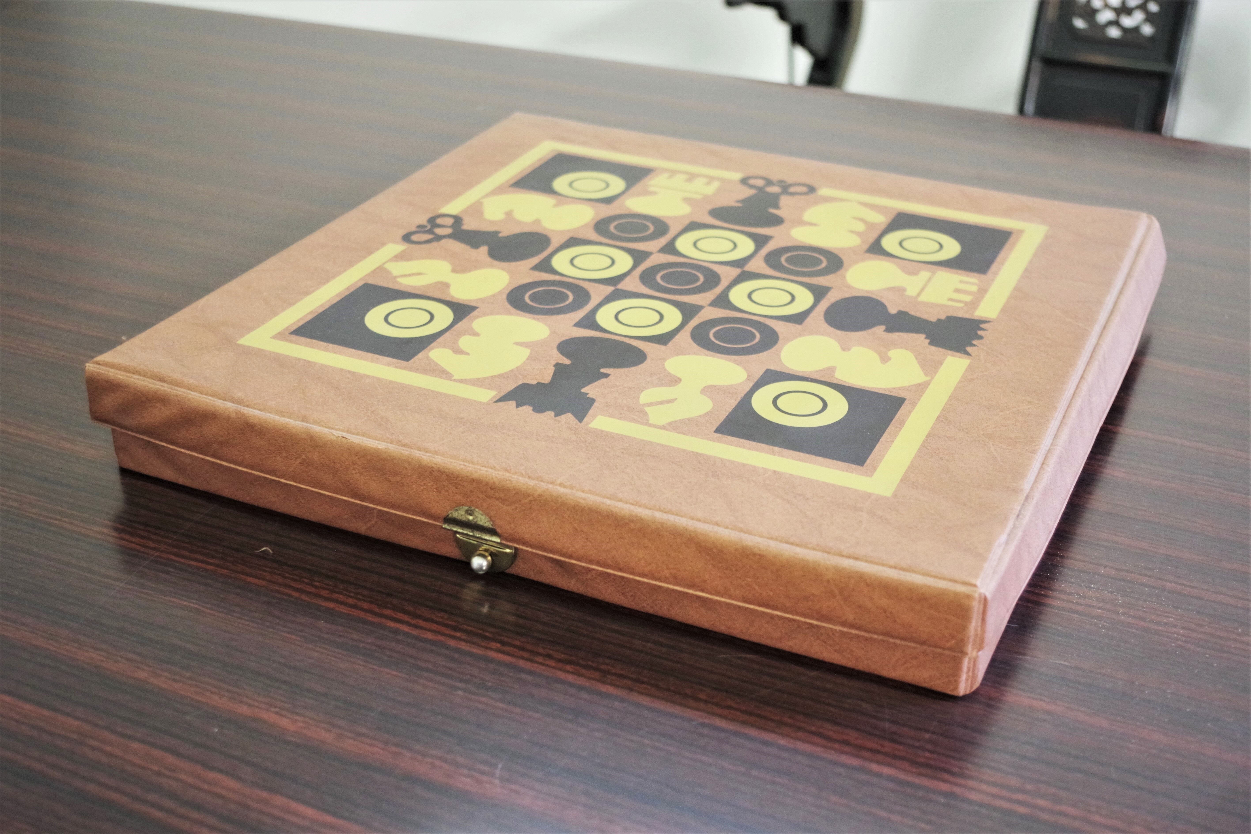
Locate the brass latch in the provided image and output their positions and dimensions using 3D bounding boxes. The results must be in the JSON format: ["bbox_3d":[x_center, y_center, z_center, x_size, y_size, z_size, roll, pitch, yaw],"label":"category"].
[{"bbox_3d":[-0.054,0.046,0.516,0.030,0.025,0.012,13,32,21],"label":"brass latch"}]

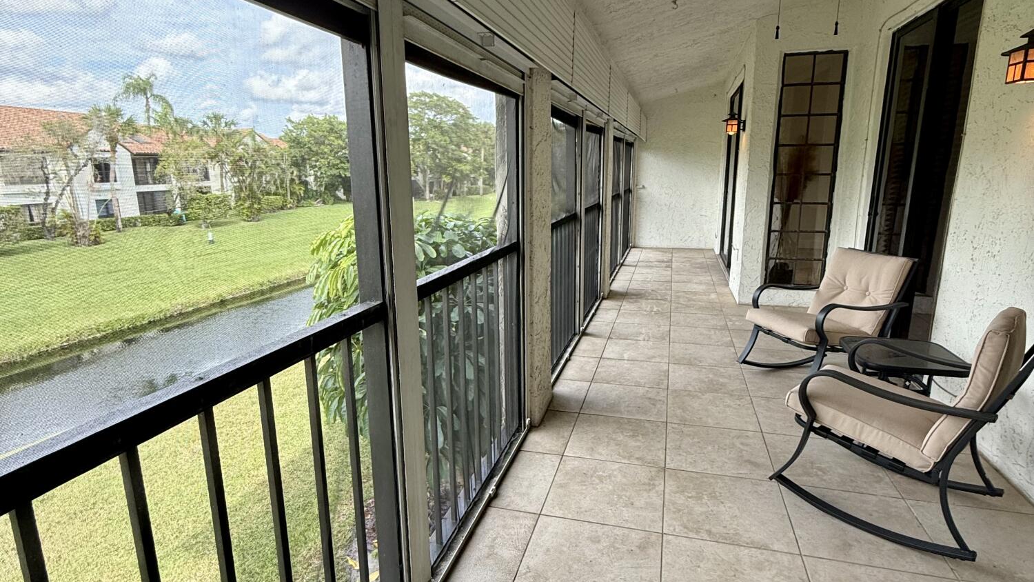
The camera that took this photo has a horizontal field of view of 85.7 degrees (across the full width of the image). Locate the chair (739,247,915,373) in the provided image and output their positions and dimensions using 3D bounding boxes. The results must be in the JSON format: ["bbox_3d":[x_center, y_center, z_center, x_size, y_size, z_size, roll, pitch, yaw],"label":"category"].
[{"bbox_3d":[1.995,0.196,3.662,0.762,0.889,0.615,-3,13,-11],"label":"chair"}]

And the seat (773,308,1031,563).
[{"bbox_3d":[1.608,0.472,2.330,0.615,0.925,0.762,-12,16,-41],"label":"seat"}]

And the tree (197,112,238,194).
[{"bbox_3d":[-26.898,-11.445,50.000,3.200,8.900,3.200,-1,12,-1],"label":"tree"}]

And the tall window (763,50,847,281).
[{"bbox_3d":[2.882,-1.178,5.596,0.560,2.290,0.090,3,13,15],"label":"tall window"}]

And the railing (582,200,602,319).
[{"bbox_3d":[0.757,-0.329,5.780,0.070,1.060,1.170,3,13,15],"label":"railing"}]

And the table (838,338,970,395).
[{"bbox_3d":[2.062,0.552,3.021,0.505,0.462,0.505,3,13,15],"label":"table"}]

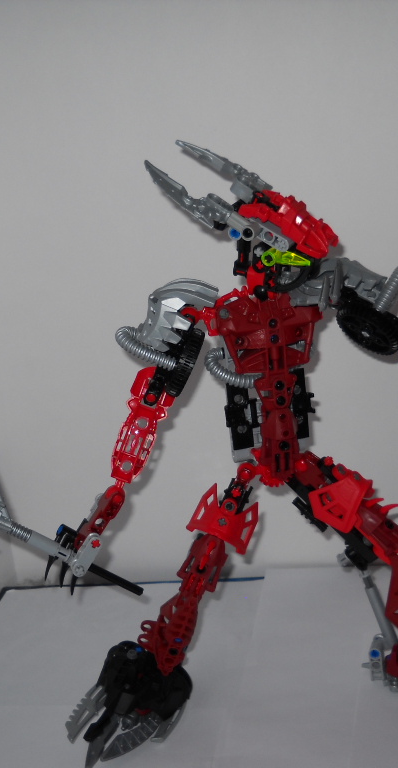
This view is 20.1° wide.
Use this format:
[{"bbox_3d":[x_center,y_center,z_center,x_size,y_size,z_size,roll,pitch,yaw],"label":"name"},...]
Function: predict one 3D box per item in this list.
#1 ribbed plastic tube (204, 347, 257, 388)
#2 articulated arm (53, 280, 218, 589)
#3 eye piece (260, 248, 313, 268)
[{"bbox_3d":[0.017,-0.009,0.580,0.029,0.020,0.027,-10,19,-9],"label":"ribbed plastic tube"},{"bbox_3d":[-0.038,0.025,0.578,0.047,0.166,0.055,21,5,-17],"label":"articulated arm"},{"bbox_3d":[0.044,-0.063,0.567,0.026,0.009,0.009,8,23,19],"label":"eye piece"}]

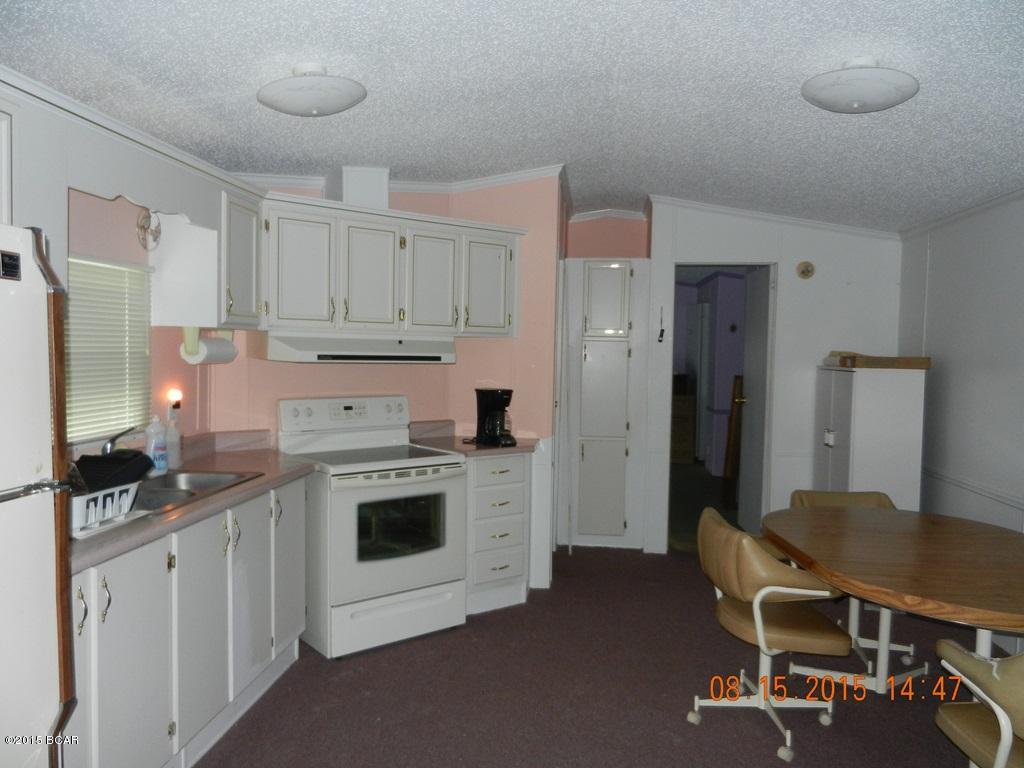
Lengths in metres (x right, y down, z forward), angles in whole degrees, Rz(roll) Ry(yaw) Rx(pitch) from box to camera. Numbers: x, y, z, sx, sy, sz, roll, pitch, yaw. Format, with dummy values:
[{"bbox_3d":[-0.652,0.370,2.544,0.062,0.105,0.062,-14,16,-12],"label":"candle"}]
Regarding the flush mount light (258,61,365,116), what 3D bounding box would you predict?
[{"bbox_3d":[-0.710,-1.043,2.627,0.380,0.142,0.380,-8,2,7],"label":"flush mount light"}]

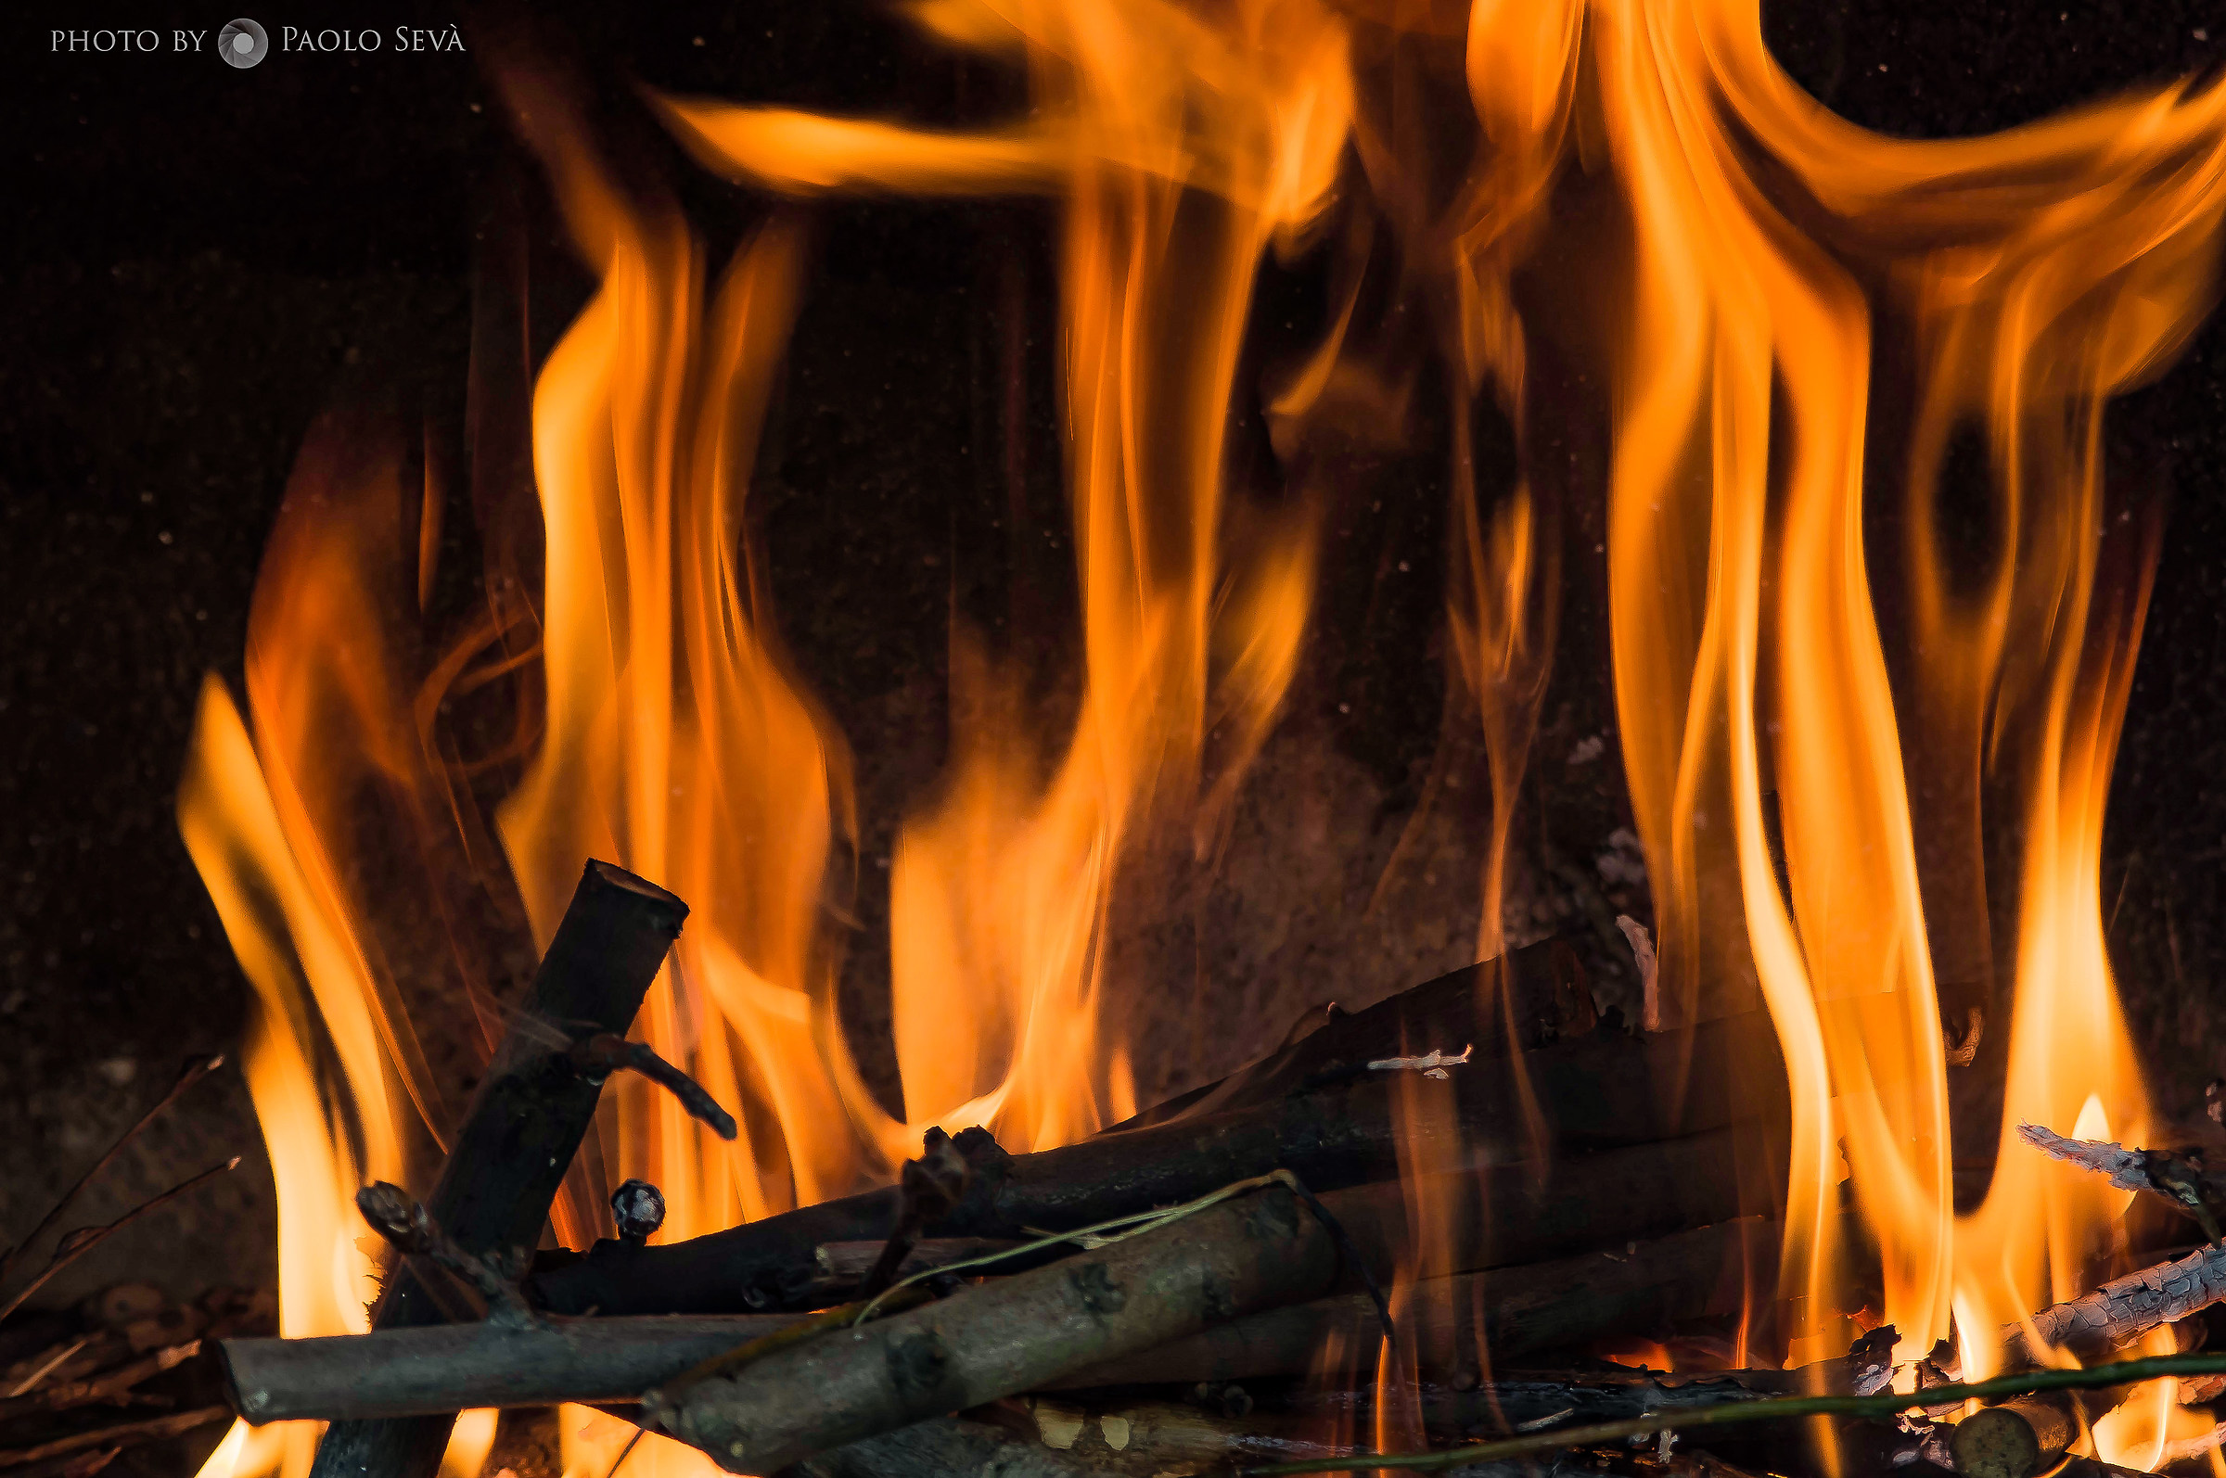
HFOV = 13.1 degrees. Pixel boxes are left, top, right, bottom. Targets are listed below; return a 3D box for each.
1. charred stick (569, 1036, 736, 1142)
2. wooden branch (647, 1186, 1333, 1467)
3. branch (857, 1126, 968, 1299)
[{"bbox_3d":[-0.081,0.062,1.725,0.035,0.009,0.007,28,18,19],"label":"charred stick"},{"bbox_3d":[-0.020,0.104,1.710,0.130,0.020,0.020,-19,15,-22],"label":"wooden branch"},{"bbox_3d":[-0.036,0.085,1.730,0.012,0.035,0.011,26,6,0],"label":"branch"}]

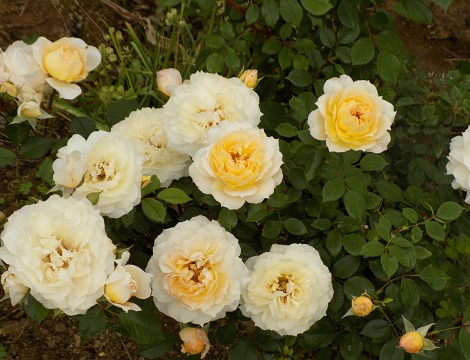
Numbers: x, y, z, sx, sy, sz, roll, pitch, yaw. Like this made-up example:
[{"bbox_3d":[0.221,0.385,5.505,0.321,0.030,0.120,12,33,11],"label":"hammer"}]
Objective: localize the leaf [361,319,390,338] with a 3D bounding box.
[{"bbox_3d":[0.141,0.151,1.200,0.031,0.006,0.018,-17,69,-7],"label":"leaf"}]

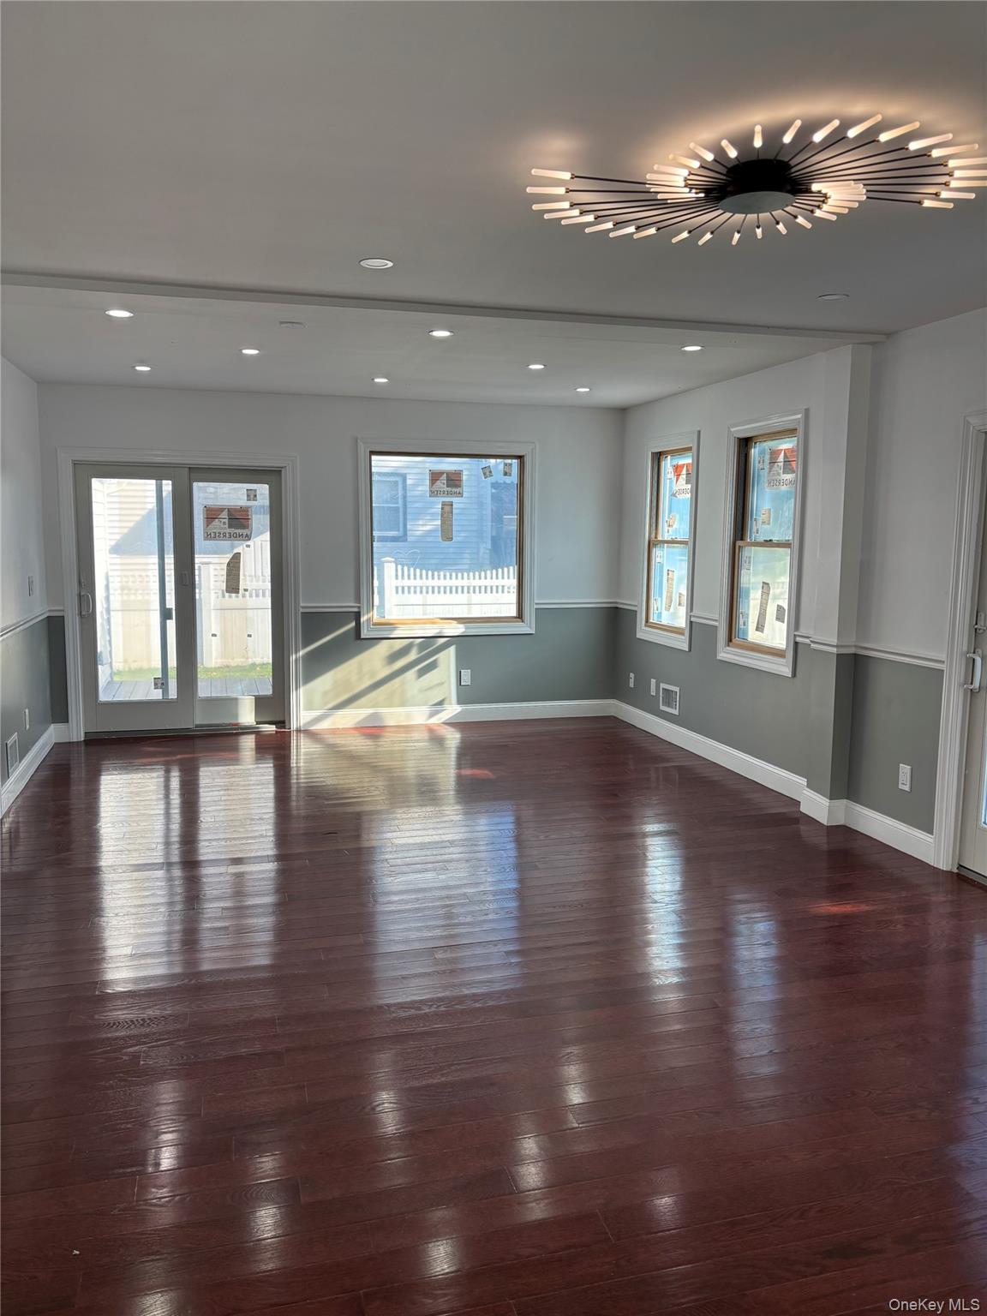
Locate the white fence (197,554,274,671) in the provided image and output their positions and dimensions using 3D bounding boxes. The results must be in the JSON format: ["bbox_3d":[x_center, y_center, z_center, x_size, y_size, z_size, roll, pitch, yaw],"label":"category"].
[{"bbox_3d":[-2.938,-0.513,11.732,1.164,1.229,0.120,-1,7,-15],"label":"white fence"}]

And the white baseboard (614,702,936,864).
[{"bbox_3d":[1.462,0.644,6.319,0.142,0.142,3.770,-1,7,-15],"label":"white baseboard"}]

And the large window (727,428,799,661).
[{"bbox_3d":[1.645,-0.678,5.918,0.119,1.334,0.685,-1,7,-15],"label":"large window"}]

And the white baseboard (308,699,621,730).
[{"bbox_3d":[-0.218,0.440,7.798,2.533,0.142,0.030,-1,7,-15],"label":"white baseboard"}]

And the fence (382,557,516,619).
[{"bbox_3d":[-0.533,-0.605,12.395,1.860,1.289,0.120,-1,7,-15],"label":"fence"}]

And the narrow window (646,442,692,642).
[{"bbox_3d":[1.300,-0.841,7.146,0.119,1.341,0.708,-1,7,-15],"label":"narrow window"}]

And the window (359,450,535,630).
[{"bbox_3d":[-0.346,-0.892,7.632,1.311,1.423,0.119,-1,7,-15],"label":"window"}]

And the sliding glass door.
[{"bbox_3d":[-2.236,-0.414,7.171,1.453,1.949,0.134,-1,7,-15],"label":"sliding glass door"}]

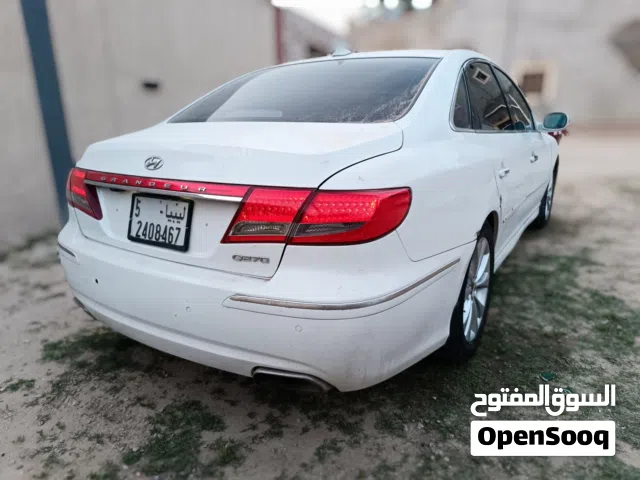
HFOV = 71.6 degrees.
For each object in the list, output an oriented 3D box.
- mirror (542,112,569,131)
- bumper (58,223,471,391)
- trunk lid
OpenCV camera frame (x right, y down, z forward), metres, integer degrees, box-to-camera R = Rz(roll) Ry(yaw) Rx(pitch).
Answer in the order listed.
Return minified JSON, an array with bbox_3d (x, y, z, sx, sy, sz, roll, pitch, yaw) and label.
[{"bbox_3d":[1.810,-0.914,3.423,0.210,0.150,0.120,12,21,39],"label":"mirror"},{"bbox_3d":[-0.414,0.143,1.864,1.830,0.490,0.810,9,19,31],"label":"bumper"},{"bbox_3d":[-0.415,-0.230,1.766,1.320,0.450,0.650,9,19,31],"label":"trunk lid"}]

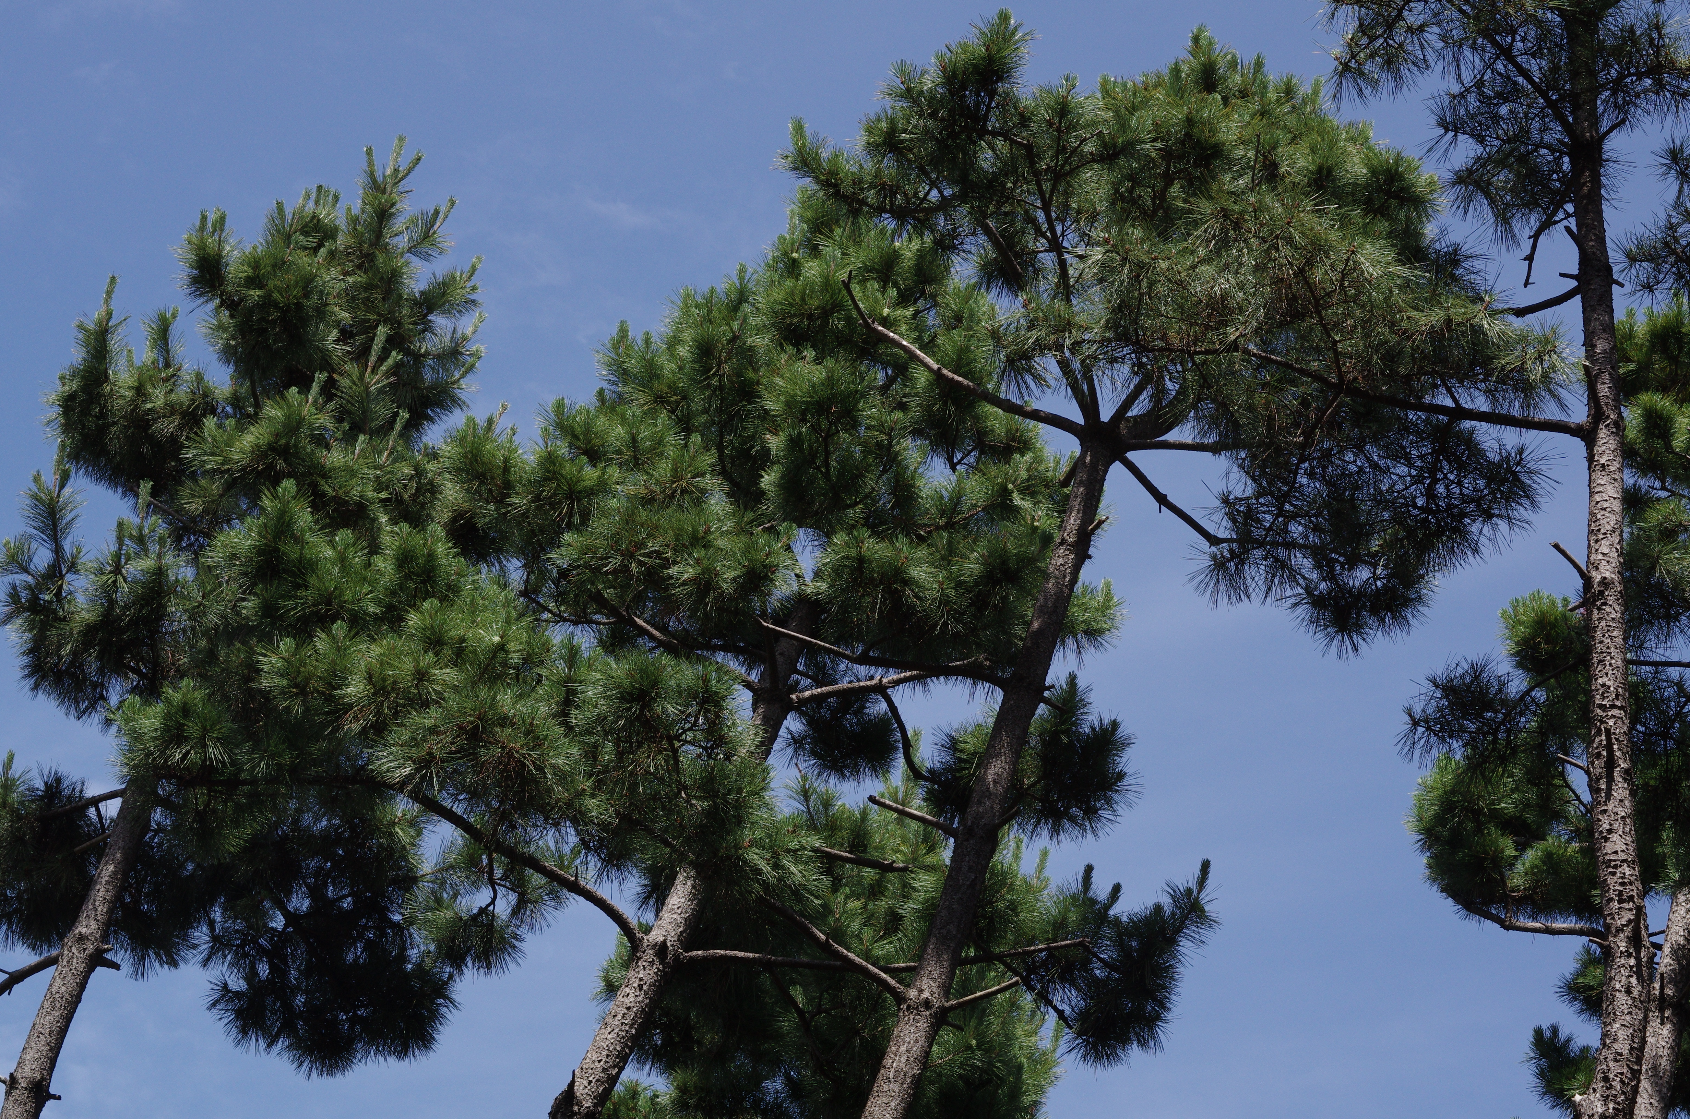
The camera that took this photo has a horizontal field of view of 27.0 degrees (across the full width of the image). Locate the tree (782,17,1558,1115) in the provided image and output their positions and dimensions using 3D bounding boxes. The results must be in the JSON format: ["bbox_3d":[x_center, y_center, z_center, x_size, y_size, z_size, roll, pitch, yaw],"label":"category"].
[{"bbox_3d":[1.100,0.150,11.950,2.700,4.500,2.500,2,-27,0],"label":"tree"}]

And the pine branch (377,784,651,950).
[{"bbox_3d":[-1.140,1.050,12.000,0.920,0.450,0.500,2,-27,0],"label":"pine branch"}]

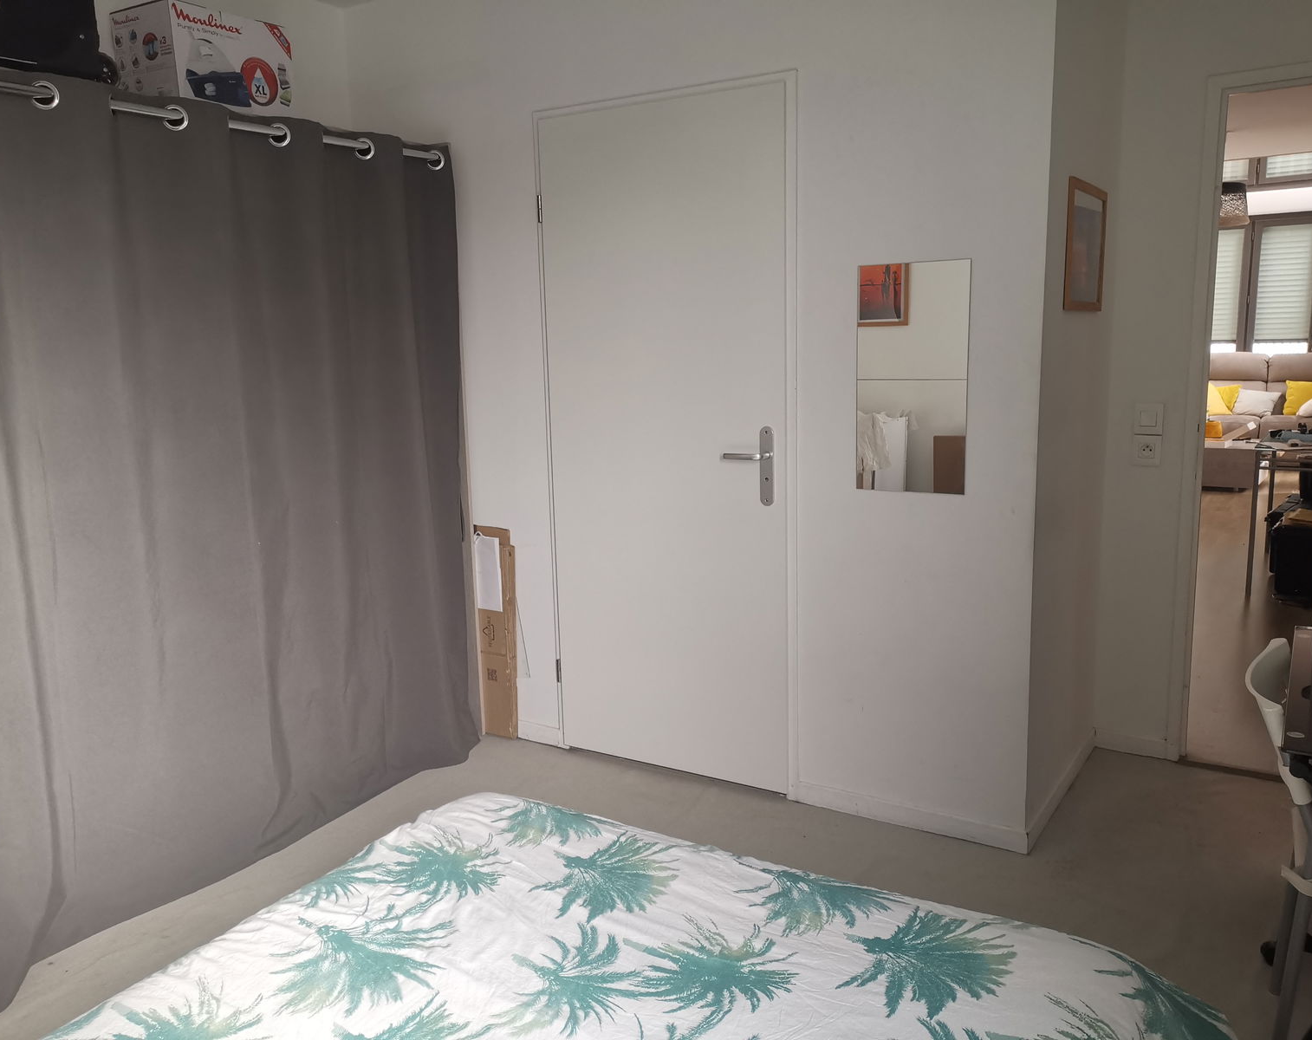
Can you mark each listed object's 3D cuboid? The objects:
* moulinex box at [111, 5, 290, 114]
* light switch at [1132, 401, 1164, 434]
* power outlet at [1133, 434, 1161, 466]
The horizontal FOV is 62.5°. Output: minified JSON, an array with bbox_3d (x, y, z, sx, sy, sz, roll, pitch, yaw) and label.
[{"bbox_3d":[-1.274,-1.266,3.069,0.268,0.270,0.381,5,11,32],"label":"moulinex box"},{"bbox_3d":[1.526,-0.311,3.344,0.080,0.096,0.012,5,11,32],"label":"light switch"},{"bbox_3d":[1.528,-0.215,3.360,0.080,0.096,0.012,5,11,32],"label":"power outlet"}]

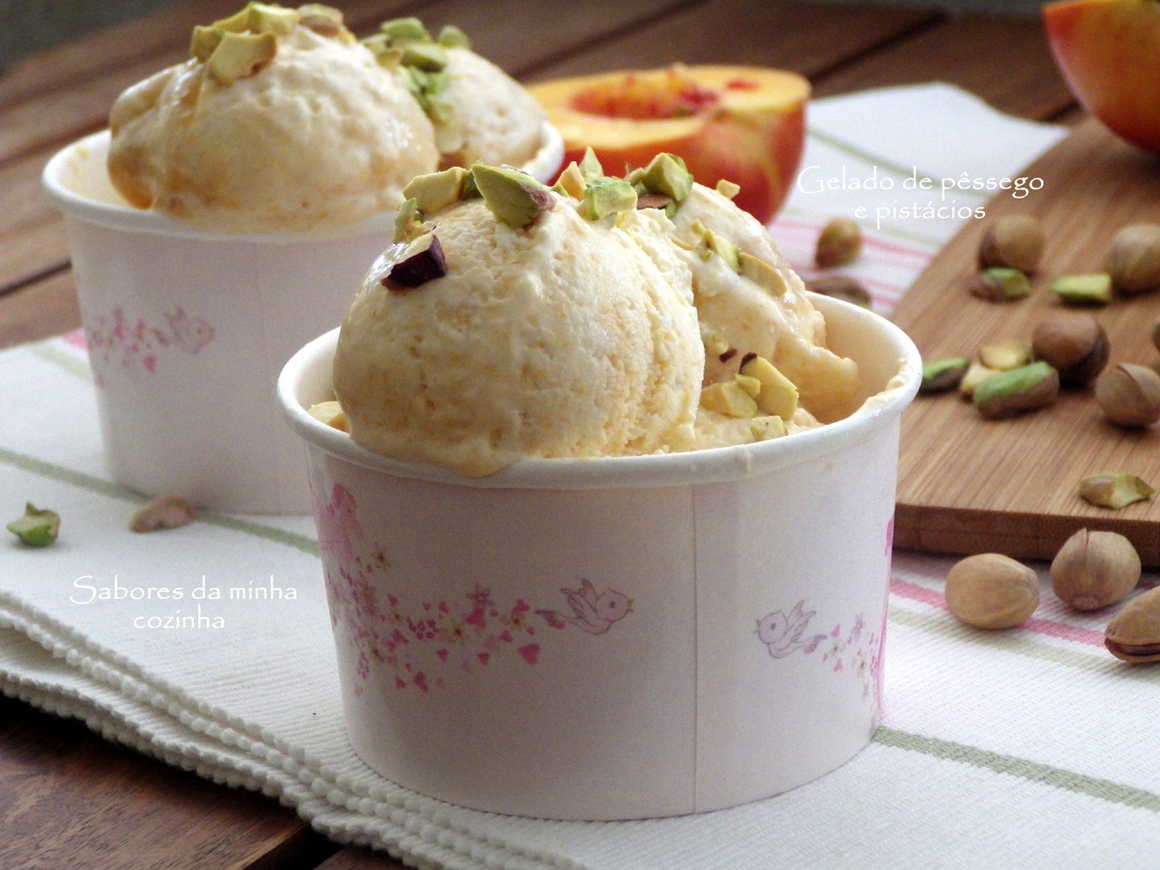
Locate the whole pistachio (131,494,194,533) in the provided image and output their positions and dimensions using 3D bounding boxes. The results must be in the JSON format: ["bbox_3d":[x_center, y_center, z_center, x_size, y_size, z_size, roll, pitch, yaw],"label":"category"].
[{"bbox_3d":[-0.073,0.014,0.702,0.013,0.006,0.007,-10,20,-24],"label":"whole pistachio"}]

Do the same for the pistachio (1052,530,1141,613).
[{"bbox_3d":[0.083,0.022,0.646,0.014,0.013,0.017,-2,18,0],"label":"pistachio"}]

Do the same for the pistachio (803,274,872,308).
[{"bbox_3d":[0.052,-0.028,0.813,0.016,0.009,0.009,0,18,8],"label":"pistachio"}]

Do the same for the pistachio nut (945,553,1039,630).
[{"bbox_3d":[0.066,0.025,0.640,0.017,0.012,0.013,8,20,28],"label":"pistachio nut"}]

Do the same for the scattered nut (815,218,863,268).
[{"bbox_3d":[0.055,-0.041,0.849,0.009,0.010,0.013,5,19,22],"label":"scattered nut"}]

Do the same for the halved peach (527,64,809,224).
[{"bbox_3d":[0.016,-0.053,0.850,0.067,0.036,0.068,-2,18,0],"label":"halved peach"}]

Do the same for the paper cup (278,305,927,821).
[{"bbox_3d":[0.004,0.016,0.603,0.096,0.057,0.096,-2,18,1],"label":"paper cup"}]

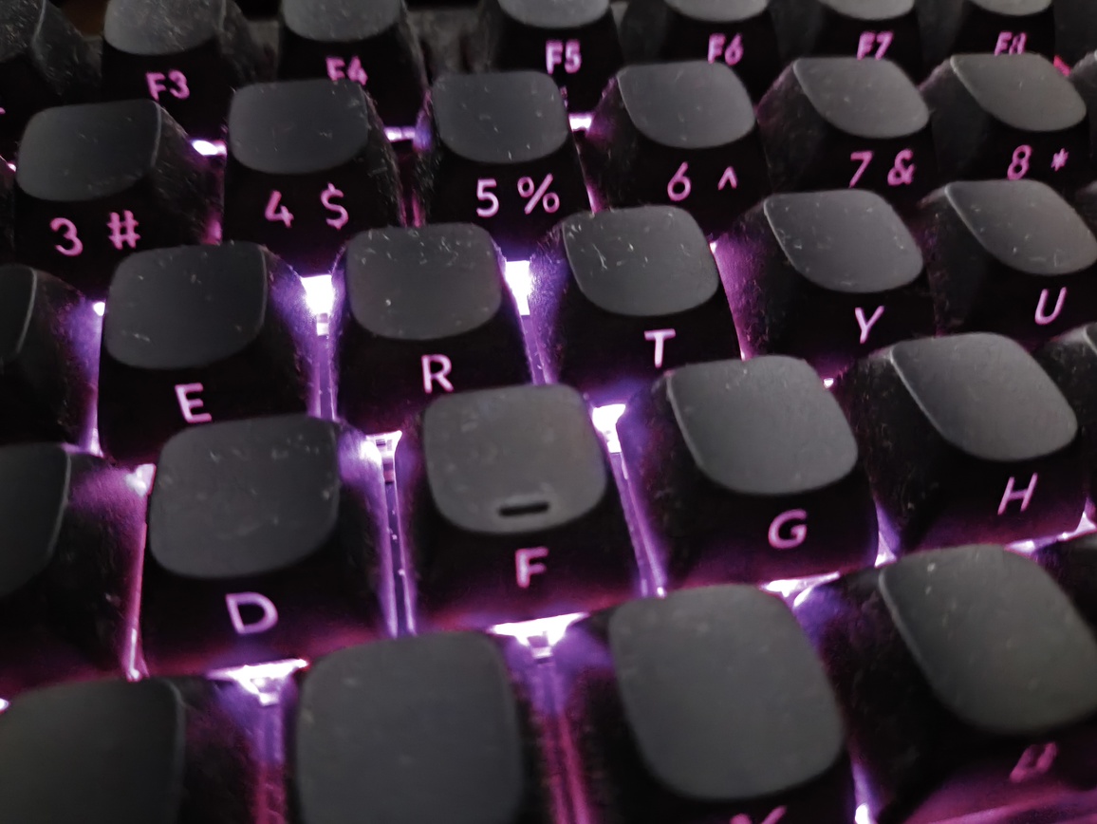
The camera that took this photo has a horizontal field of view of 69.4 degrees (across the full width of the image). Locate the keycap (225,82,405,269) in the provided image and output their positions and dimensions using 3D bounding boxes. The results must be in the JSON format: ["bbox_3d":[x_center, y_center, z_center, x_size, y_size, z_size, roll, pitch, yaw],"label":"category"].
[{"bbox_3d":[-0.024,-0.024,0.079,0.018,0.011,0.018,-7,56,-9],"label":"keycap"}]

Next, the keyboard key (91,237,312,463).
[{"bbox_3d":[-0.029,-0.007,0.067,0.018,0.009,0.018,-7,58,-9],"label":"keyboard key"}]

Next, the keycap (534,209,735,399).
[{"bbox_3d":[0.008,-0.012,0.073,0.018,0.009,0.018,-7,58,-9],"label":"keycap"}]

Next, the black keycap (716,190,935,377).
[{"bbox_3d":[0.027,-0.014,0.076,0.018,0.010,0.018,-7,56,-9],"label":"black keycap"}]

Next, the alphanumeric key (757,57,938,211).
[{"bbox_3d":[0.032,-0.031,0.088,0.018,0.011,0.018,-7,56,-9],"label":"alphanumeric key"}]

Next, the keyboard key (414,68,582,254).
[{"bbox_3d":[-0.005,-0.026,0.081,0.018,0.009,0.018,-7,58,-9],"label":"keyboard key"}]

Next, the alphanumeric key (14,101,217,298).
[{"bbox_3d":[-0.042,-0.022,0.075,0.018,0.009,0.018,-7,58,-9],"label":"alphanumeric key"}]

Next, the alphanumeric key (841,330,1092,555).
[{"bbox_3d":[0.035,0.001,0.067,0.018,0.010,0.018,-7,56,-9],"label":"alphanumeric key"}]

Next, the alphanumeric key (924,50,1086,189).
[{"bbox_3d":[0.051,-0.033,0.090,0.018,0.009,0.018,-7,58,-9],"label":"alphanumeric key"}]

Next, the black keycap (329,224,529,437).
[{"bbox_3d":[-0.011,-0.009,0.070,0.018,0.010,0.018,-7,56,-9],"label":"black keycap"}]

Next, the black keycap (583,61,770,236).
[{"bbox_3d":[0.014,-0.029,0.084,0.018,0.009,0.018,-7,58,-9],"label":"black keycap"}]

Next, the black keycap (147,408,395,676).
[{"bbox_3d":[-0.021,0.008,0.058,0.018,0.010,0.018,-7,56,-9],"label":"black keycap"}]

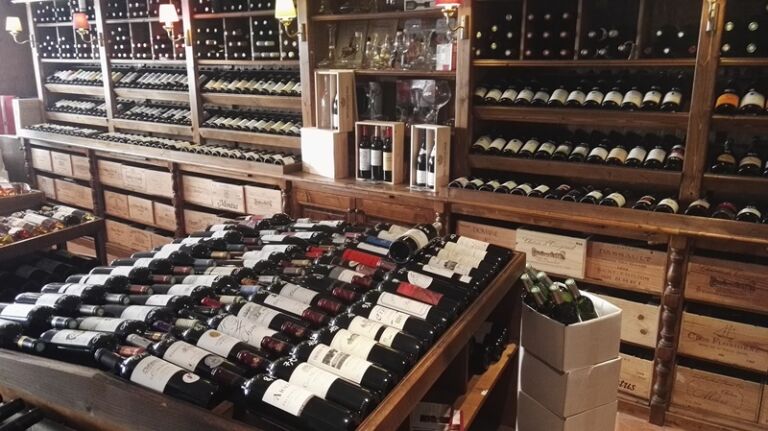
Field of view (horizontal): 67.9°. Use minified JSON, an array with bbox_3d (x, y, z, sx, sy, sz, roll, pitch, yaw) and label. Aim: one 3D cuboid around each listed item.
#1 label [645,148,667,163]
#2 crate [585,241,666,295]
[{"bbox_3d":[1.252,-0.271,2.619,0.076,0.035,0.095,8,37,29],"label":"label"},{"bbox_3d":[1.185,0.176,2.703,0.330,0.182,0.480,8,17,29],"label":"crate"}]

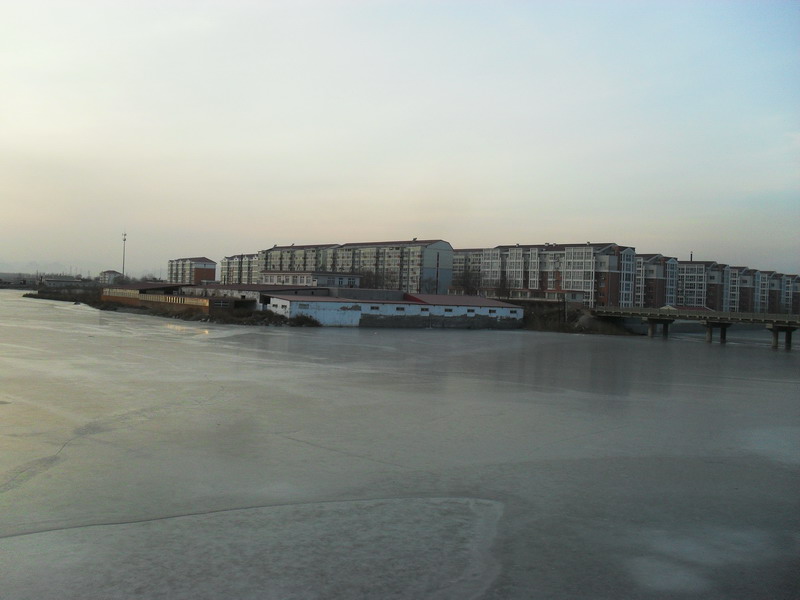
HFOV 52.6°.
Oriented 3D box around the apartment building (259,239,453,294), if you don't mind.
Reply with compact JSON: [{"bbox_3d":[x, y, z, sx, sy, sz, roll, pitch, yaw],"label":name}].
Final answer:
[{"bbox_3d":[-22.200,-11.560,325.890,14.400,21.700,115.000,2,1,-38],"label":"apartment building"}]

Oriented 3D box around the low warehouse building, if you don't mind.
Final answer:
[{"bbox_3d":[0.390,2.340,169.980,56.700,6.930,10.500,2,0,-33],"label":"low warehouse building"}]

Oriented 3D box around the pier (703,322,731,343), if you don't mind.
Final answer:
[{"bbox_3d":[60.680,6.160,155.440,9.450,4.300,1.100,2,1,-38],"label":"pier"}]

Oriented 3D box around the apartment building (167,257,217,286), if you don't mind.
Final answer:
[{"bbox_3d":[-134.910,-16.910,525.640,14.000,20.600,43.000,2,1,-38],"label":"apartment building"}]

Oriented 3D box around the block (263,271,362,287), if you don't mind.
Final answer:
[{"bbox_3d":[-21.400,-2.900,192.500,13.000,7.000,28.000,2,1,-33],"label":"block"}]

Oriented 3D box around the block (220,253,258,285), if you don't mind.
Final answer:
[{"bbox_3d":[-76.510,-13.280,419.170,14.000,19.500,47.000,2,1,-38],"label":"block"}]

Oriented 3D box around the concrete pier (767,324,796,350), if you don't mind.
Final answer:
[{"bbox_3d":[68.560,6.540,145.270,9.450,4.300,1.100,2,1,-38],"label":"concrete pier"}]

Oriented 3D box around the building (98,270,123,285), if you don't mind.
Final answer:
[{"bbox_3d":[-274.790,-20.720,771.470,14.000,13.600,27.000,2,1,-38],"label":"building"}]

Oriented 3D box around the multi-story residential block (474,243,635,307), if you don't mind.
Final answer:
[{"bbox_3d":[47.550,-7.400,257.320,18.000,20.100,51.000,2,1,-38],"label":"multi-story residential block"}]

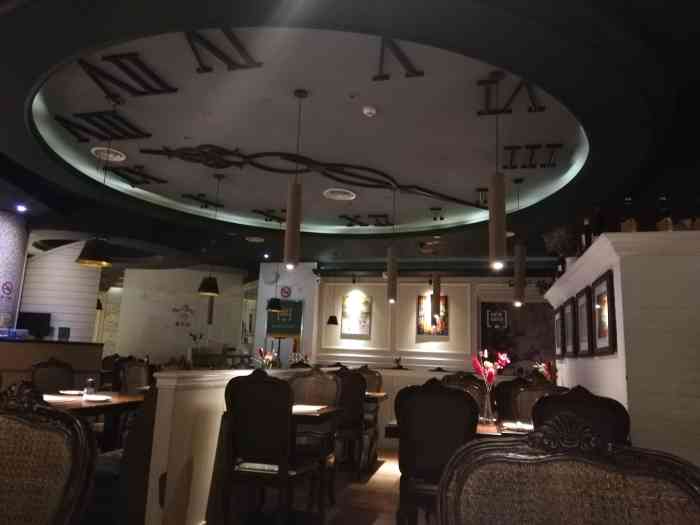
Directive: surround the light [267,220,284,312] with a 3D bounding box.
[{"bbox_3d":[-0.959,0.012,7.284,0.210,1.340,0.210,0,-10,14],"label":"light"}]

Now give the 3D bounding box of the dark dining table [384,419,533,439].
[{"bbox_3d":[1.044,1.525,3.589,1.500,0.750,0.850,0,-10,15],"label":"dark dining table"}]

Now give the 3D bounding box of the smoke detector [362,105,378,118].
[{"bbox_3d":[0.175,-1.283,4.477,0.112,0.048,0.112,0,-10,14],"label":"smoke detector"}]

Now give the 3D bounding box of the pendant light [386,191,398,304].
[{"bbox_3d":[0.452,-0.176,5.423,0.100,1.230,0.100,0,-10,15],"label":"pendant light"}]

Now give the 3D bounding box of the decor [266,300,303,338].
[{"bbox_3d":[-1.175,1.004,9.431,0.680,0.650,0.060,0,-10,14],"label":"decor"}]

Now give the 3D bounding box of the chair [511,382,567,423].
[{"bbox_3d":[1.373,1.357,3.599,0.520,1.080,0.580,0,-11,10],"label":"chair"}]

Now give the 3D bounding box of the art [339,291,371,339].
[{"bbox_3d":[0.113,0.975,9.513,0.570,0.830,0.050,0,-10,14],"label":"art"}]

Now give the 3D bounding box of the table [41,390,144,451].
[{"bbox_3d":[-2.066,1.479,4.103,0.800,0.760,1.200,0,-10,14],"label":"table"}]

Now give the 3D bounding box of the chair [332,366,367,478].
[{"bbox_3d":[0.016,1.631,5.354,0.480,1.080,0.550,0,-10,14],"label":"chair"}]

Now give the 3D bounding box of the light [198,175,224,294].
[{"bbox_3d":[-1.517,-0.317,5.885,0.215,1.350,0.215,0,-10,14],"label":"light"}]

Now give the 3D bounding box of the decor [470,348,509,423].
[{"bbox_3d":[1.032,0.922,3.896,0.310,0.540,0.280,0,-10,15],"label":"decor"}]

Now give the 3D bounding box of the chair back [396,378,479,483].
[{"bbox_3d":[0.524,1.020,3.170,0.490,0.640,0.150,0,-10,15],"label":"chair back"}]

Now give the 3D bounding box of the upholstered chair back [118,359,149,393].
[{"bbox_3d":[-2.835,1.578,6.850,0.470,0.620,0.140,2,-11,2],"label":"upholstered chair back"}]

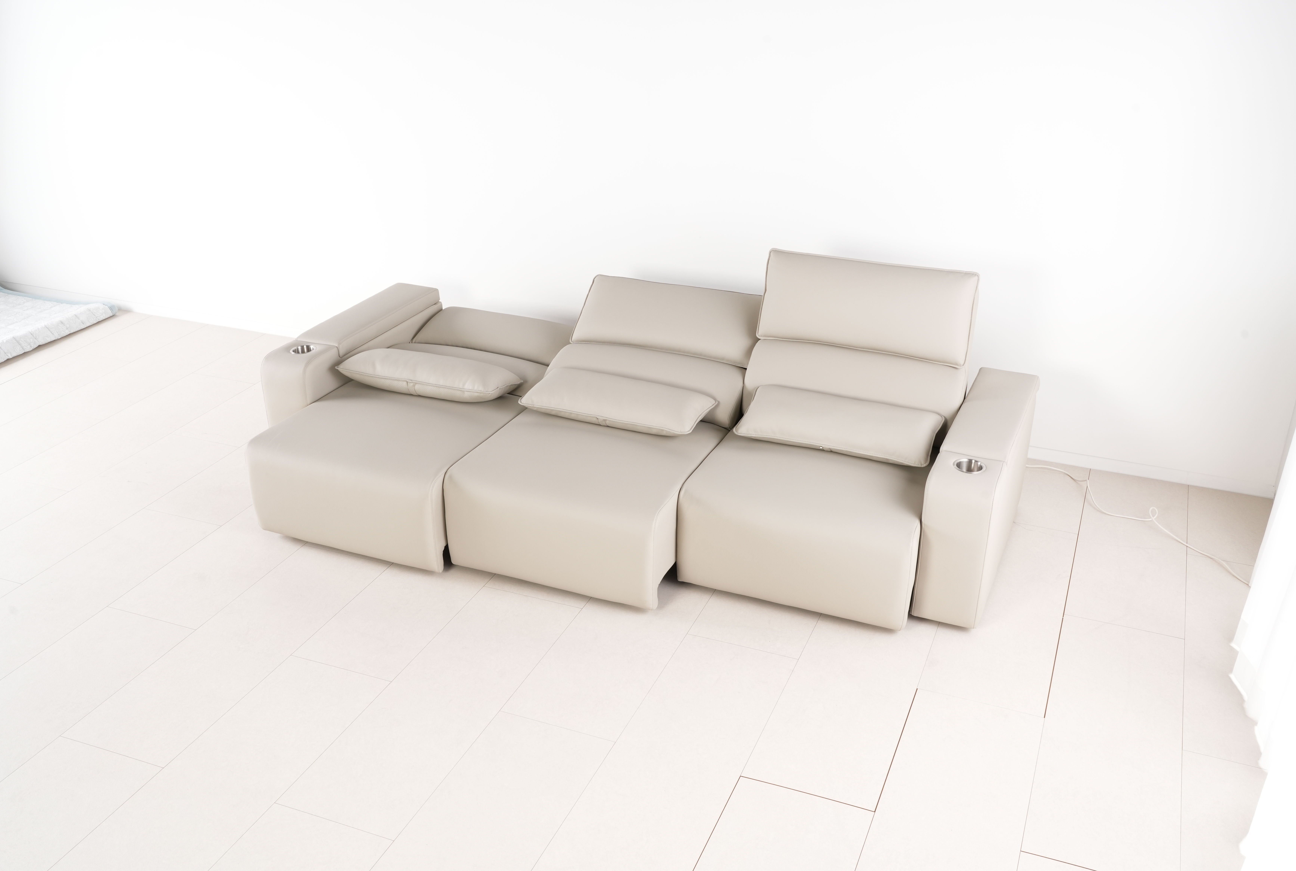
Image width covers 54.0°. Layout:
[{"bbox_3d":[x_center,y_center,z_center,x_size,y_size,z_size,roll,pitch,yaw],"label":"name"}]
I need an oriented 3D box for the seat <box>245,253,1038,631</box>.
[{"bbox_3d":[-0.096,-0.136,4.742,2.831,0.974,1.402,10,27,21],"label":"seat"}]

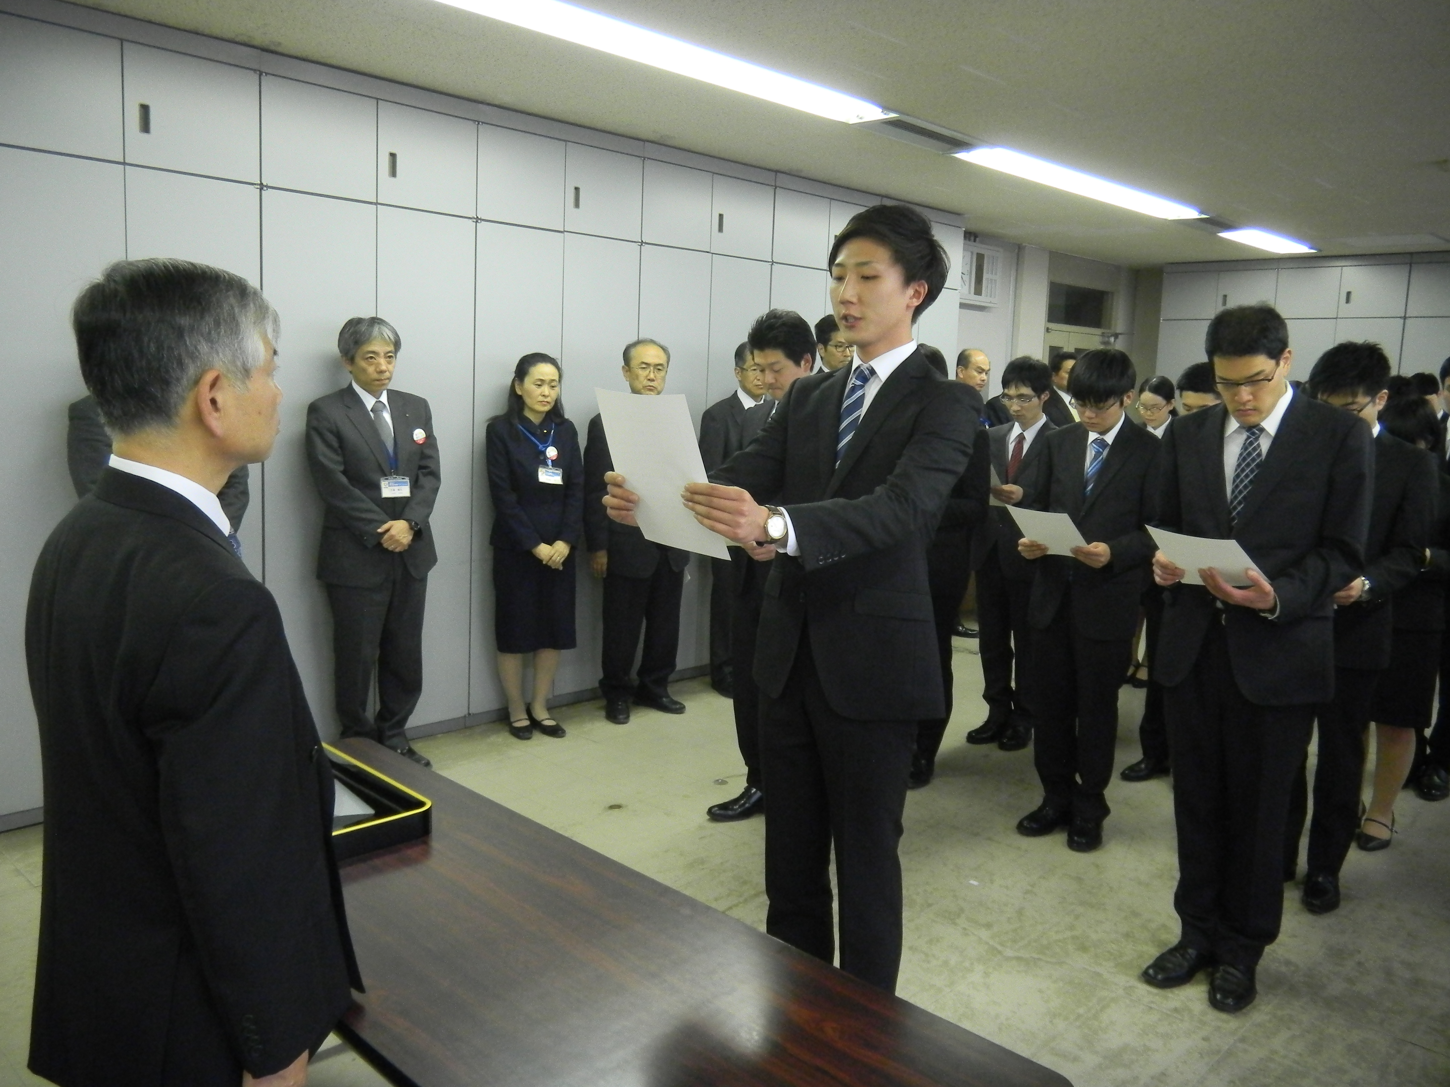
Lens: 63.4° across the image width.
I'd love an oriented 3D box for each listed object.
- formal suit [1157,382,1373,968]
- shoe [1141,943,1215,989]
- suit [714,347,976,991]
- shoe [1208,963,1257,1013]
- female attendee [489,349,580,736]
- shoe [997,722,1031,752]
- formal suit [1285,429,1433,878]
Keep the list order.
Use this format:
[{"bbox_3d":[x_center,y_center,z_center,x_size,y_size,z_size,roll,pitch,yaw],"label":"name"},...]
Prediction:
[{"bbox_3d":[1.356,0.386,3.078,0.540,1.550,0.400,10,11,41],"label":"formal suit"},{"bbox_3d":[1.206,1.080,3.106,0.285,0.105,0.105,-4,10,-39],"label":"shoe"},{"bbox_3d":[0.180,0.396,2.261,0.530,1.545,0.530,-5,11,-44],"label":"suit"},{"bbox_3d":[1.319,1.095,3.028,0.105,0.105,0.285,7,9,32],"label":"shoe"},{"bbox_3d":[-0.811,0.012,5.028,0.440,1.620,0.290,-4,10,-38],"label":"female attendee"},{"bbox_3d":[1.270,0.815,5.088,0.105,0.105,0.285,7,9,34],"label":"shoe"},{"bbox_3d":[1.843,0.350,3.586,0.510,1.410,0.370,9,10,42],"label":"formal suit"}]

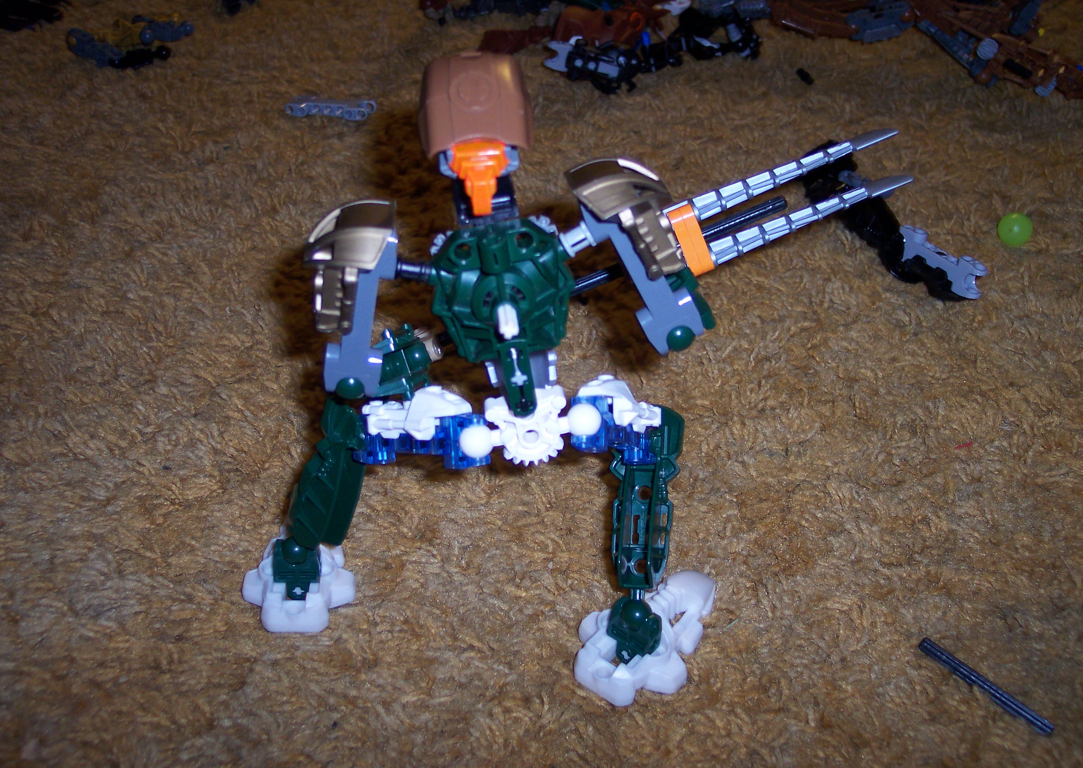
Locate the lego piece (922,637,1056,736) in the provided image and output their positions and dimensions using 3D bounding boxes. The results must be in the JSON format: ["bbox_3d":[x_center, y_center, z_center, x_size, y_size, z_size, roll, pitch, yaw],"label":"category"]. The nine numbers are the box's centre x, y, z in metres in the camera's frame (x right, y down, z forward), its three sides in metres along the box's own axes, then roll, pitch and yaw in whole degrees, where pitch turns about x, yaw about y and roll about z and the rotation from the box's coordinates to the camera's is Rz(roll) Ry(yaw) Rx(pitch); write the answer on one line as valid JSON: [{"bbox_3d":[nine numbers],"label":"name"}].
[{"bbox_3d":[0.144,0.098,0.387,0.005,0.005,0.048,-29,46,-30],"label":"lego piece"}]

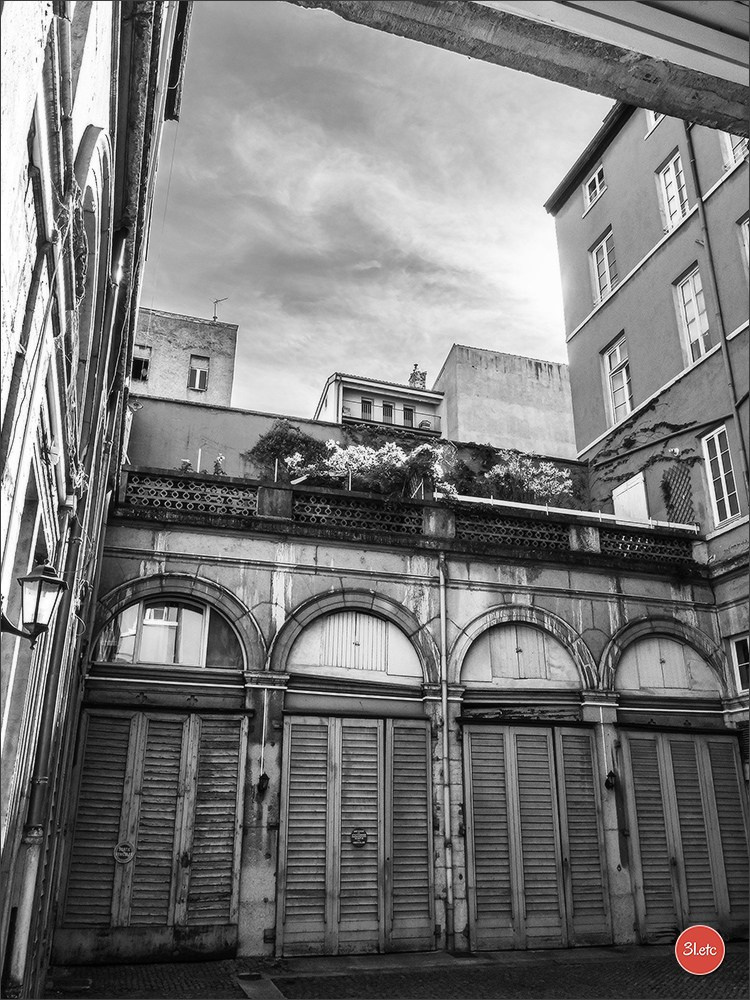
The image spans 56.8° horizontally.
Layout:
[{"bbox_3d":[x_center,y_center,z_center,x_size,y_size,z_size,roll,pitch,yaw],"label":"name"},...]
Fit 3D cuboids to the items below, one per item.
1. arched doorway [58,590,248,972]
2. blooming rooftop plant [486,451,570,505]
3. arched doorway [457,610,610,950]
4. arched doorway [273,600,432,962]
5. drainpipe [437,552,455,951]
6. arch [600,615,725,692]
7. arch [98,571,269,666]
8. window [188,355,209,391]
[{"bbox_3d":[-2.540,3.178,8.530,1.988,4.257,0.350,7,-22,-14],"label":"arched doorway"},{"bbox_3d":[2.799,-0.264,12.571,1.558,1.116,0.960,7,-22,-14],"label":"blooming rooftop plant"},{"bbox_3d":[2.222,3.736,9.696,2.052,4.280,0.350,7,-22,-14],"label":"arched doorway"},{"bbox_3d":[-0.185,3.446,9.109,2.046,4.285,0.350,7,-22,-14],"label":"arched doorway"},{"bbox_3d":[0.967,3.166,9.405,0.110,5.075,0.130,7,-22,-14],"label":"drainpipe"},{"bbox_3d":[4.461,2.383,10.800,2.259,1.165,0.280,7,-22,-14],"label":"arch"},{"bbox_3d":[-2.461,1.565,9.108,2.187,1.186,0.280,7,-22,-14],"label":"arch"},{"bbox_3d":[-7.897,-5.699,30.974,0.802,1.845,0.250,7,-22,-14],"label":"window"}]

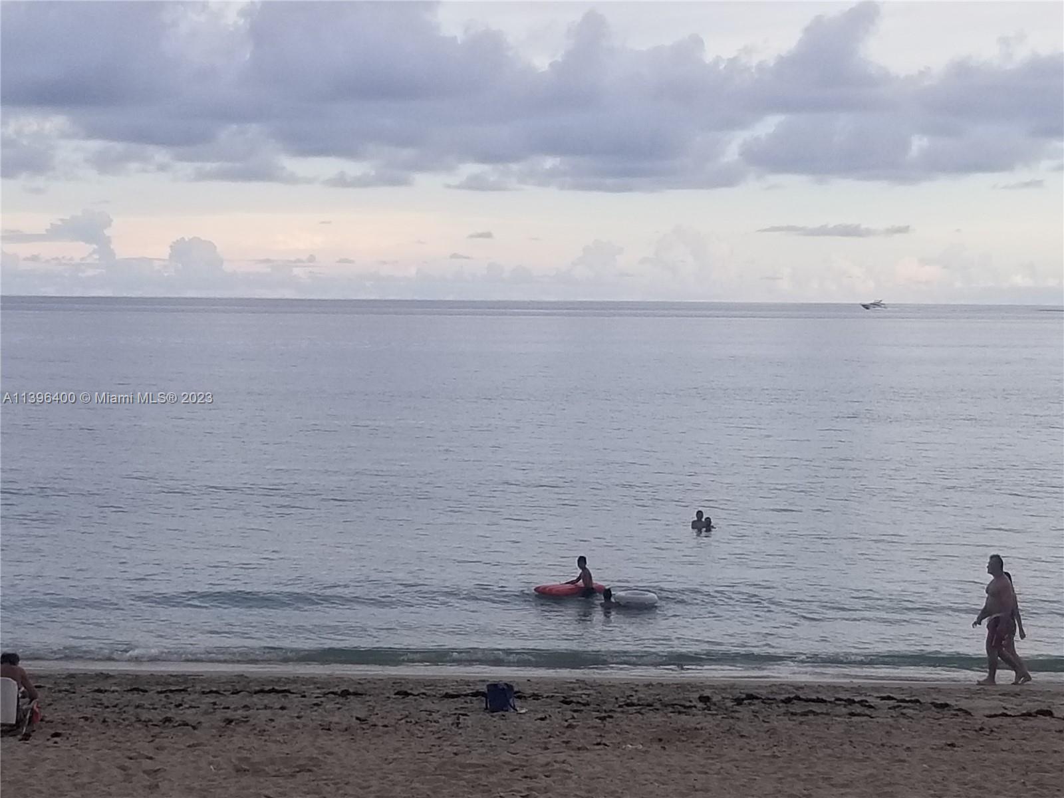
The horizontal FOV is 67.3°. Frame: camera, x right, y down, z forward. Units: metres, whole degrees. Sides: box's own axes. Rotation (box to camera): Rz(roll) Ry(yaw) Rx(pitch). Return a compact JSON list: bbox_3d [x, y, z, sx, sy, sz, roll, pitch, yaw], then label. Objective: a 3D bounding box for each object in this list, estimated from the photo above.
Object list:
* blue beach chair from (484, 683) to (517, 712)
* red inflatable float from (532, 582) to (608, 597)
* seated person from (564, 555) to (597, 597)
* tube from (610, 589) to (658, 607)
[{"bbox_3d":[-0.383,3.551,9.708,0.400,0.380,0.380,0,7,0],"label":"blue beach chair"},{"bbox_3d":[0.669,3.340,14.119,1.250,0.200,0.460,-1,7,-8],"label":"red inflatable float"},{"bbox_3d":[0.858,3.100,14.032,0.550,0.740,0.360,2,7,15],"label":"seated person"},{"bbox_3d":[1.756,3.385,13.949,0.820,0.220,0.720,1,7,0],"label":"tube"}]

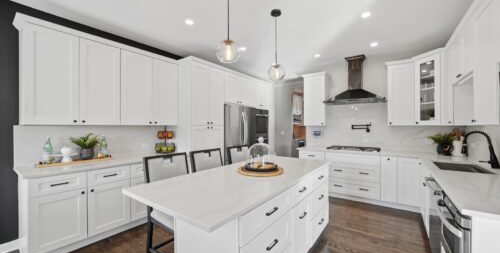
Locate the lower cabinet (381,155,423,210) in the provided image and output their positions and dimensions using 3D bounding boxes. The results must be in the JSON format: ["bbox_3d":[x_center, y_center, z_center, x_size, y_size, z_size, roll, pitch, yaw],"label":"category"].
[{"bbox_3d":[2.645,0.905,3.240,0.530,0.810,0.600,0,0,33],"label":"lower cabinet"}]

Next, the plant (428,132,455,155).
[{"bbox_3d":[3.180,0.285,3.000,0.300,0.370,0.300,0,0,33],"label":"plant"}]

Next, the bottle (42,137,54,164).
[{"bbox_3d":[-2.440,0.298,2.190,0.080,0.310,0.080,0,0,39],"label":"bottle"}]

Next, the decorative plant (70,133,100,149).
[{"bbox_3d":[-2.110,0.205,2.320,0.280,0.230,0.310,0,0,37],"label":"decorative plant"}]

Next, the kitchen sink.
[{"bbox_3d":[2.448,0.580,2.110,0.420,0.220,0.530,0,0,33],"label":"kitchen sink"}]

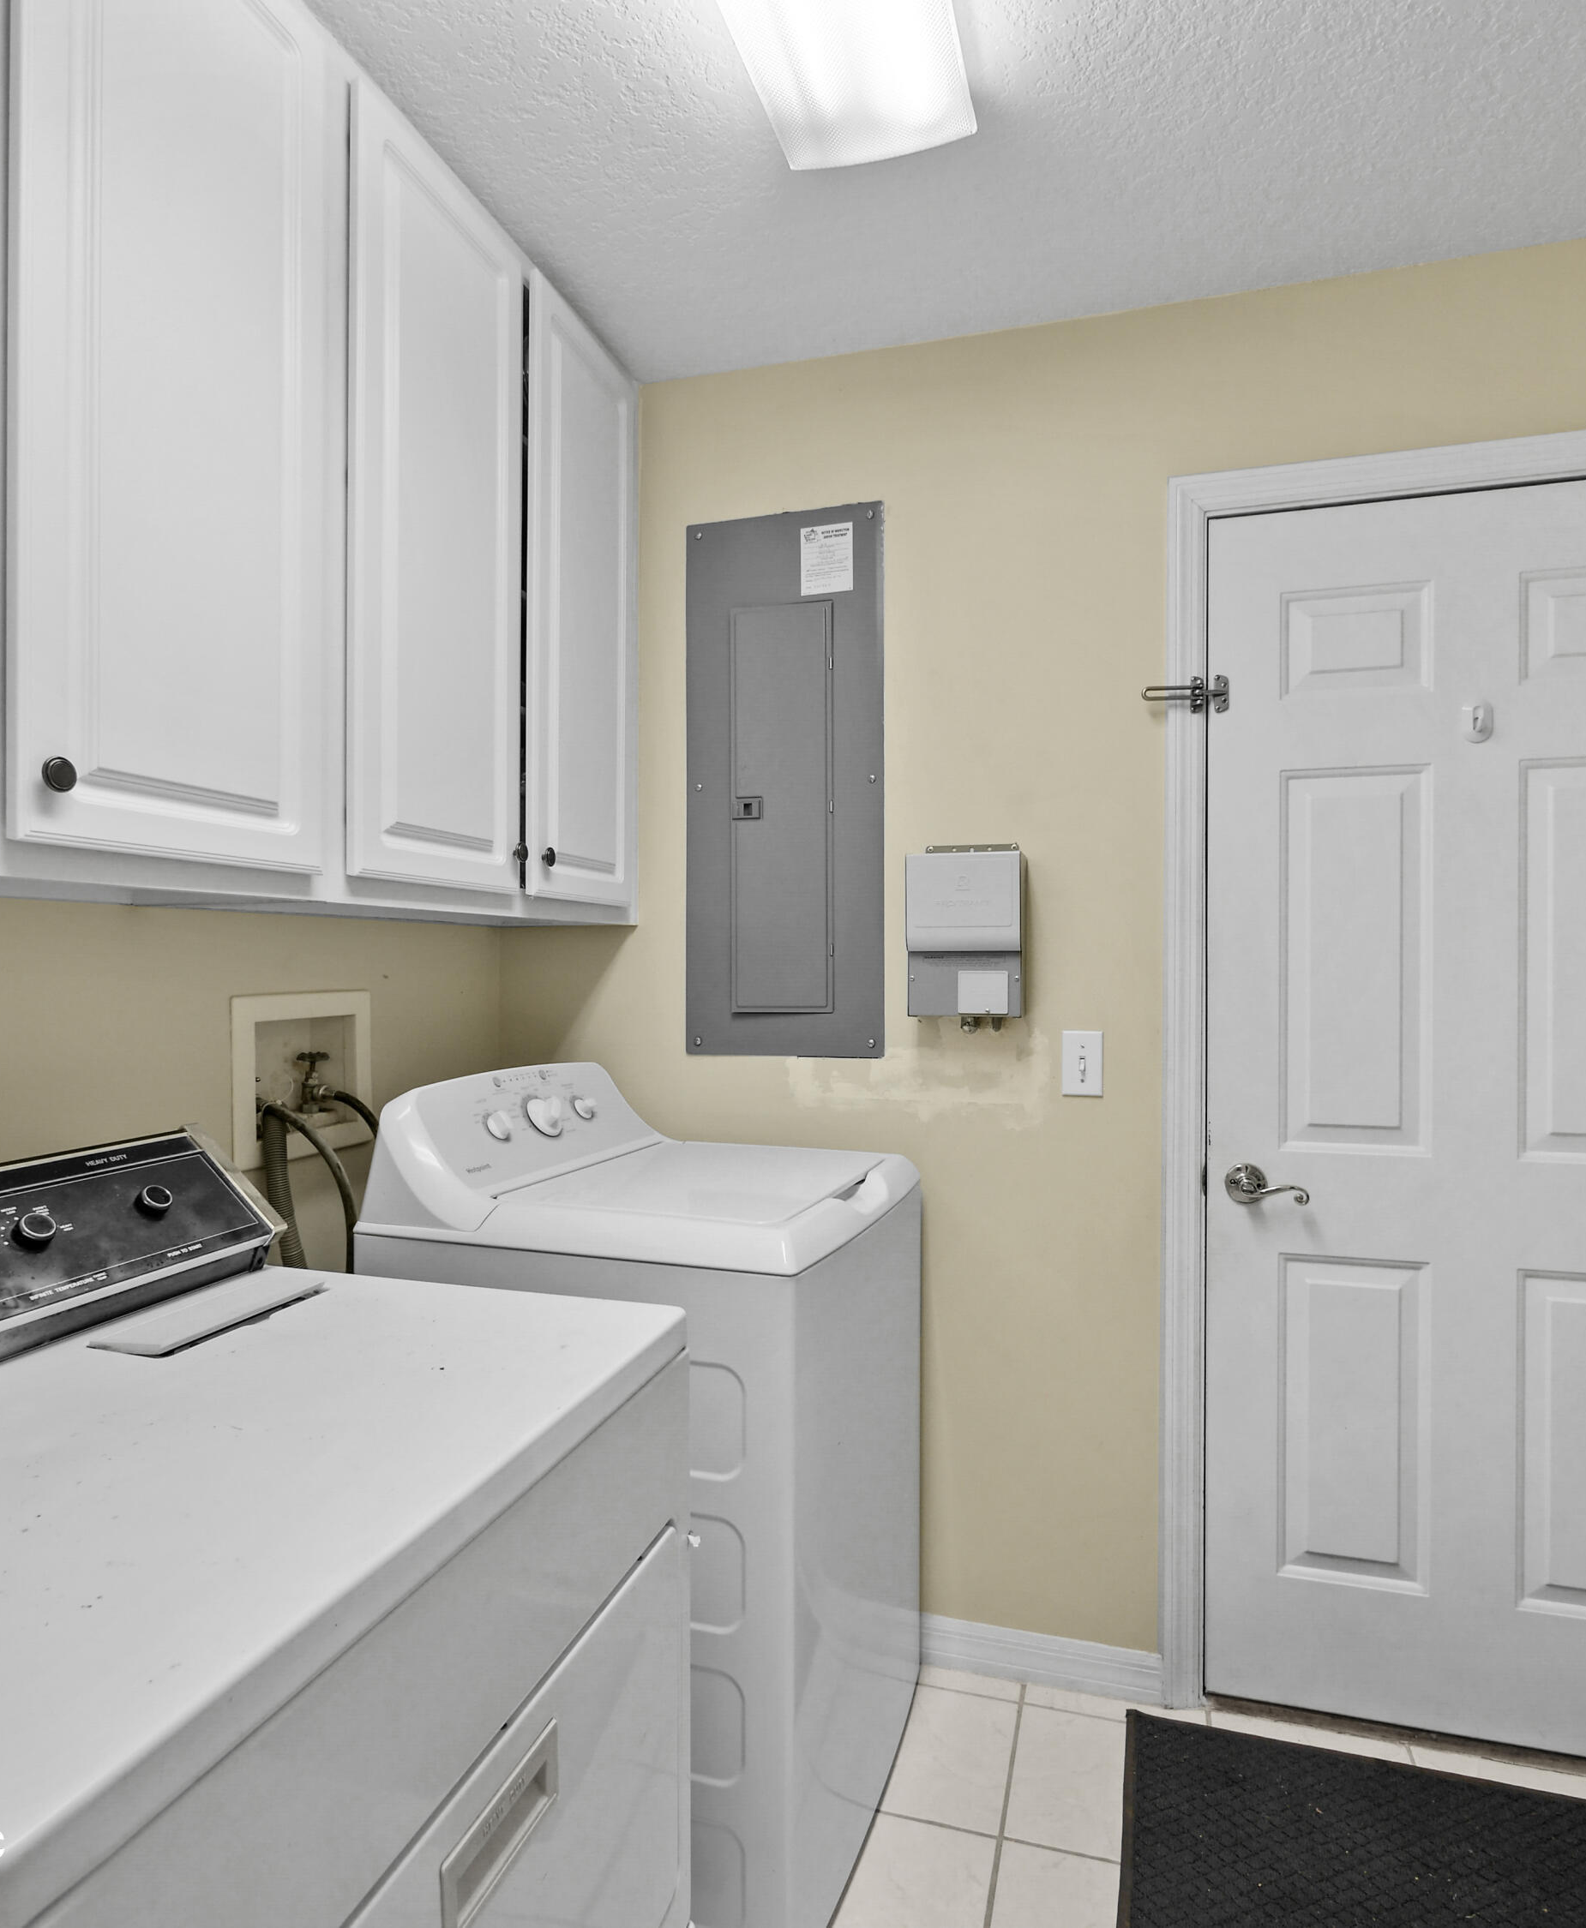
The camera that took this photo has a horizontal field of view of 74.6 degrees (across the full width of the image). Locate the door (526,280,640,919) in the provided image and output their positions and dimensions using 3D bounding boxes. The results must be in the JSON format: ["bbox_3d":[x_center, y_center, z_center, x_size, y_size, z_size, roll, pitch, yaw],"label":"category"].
[{"bbox_3d":[-0.374,-0.610,1.824,0.022,1.010,0.345,0,0,18],"label":"door"}]

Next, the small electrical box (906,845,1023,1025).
[{"bbox_3d":[0.308,-0.056,1.843,0.200,0.298,0.105,0,0,15],"label":"small electrical box"}]

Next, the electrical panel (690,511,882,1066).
[{"bbox_3d":[-0.022,-0.339,1.971,0.388,1.035,0.025,0,0,15],"label":"electrical panel"}]

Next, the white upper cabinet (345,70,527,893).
[{"bbox_3d":[-0.639,-0.605,1.516,0.320,1.020,0.370,0,0,18],"label":"white upper cabinet"}]

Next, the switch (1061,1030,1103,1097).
[{"bbox_3d":[0.514,0.178,1.838,0.071,0.116,0.015,0,0,15],"label":"switch"}]

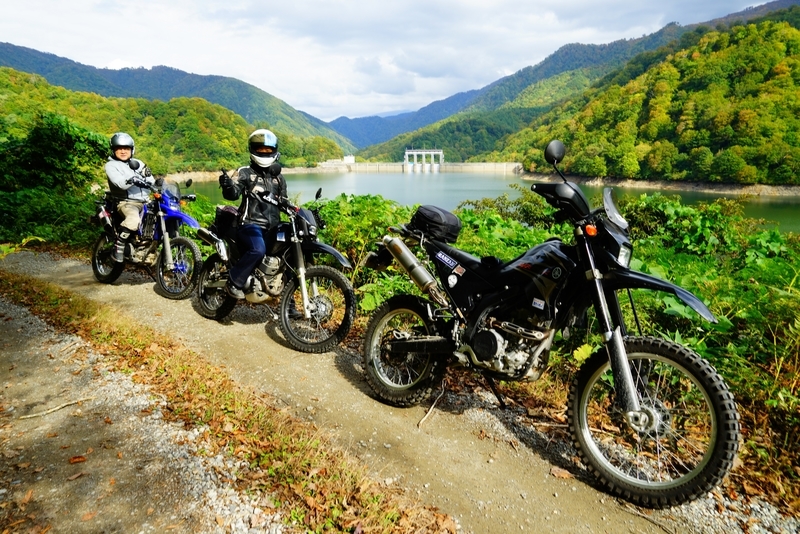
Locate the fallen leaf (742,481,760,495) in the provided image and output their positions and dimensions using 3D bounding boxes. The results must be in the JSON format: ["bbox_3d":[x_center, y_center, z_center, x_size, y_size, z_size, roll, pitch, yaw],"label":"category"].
[{"bbox_3d":[1.546,0.970,2.346,0.055,0.020,0.090,-2,12,-11],"label":"fallen leaf"}]

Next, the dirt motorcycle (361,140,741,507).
[{"bbox_3d":[0.562,0.183,2.812,2.180,1.460,0.840,10,2,42],"label":"dirt motorcycle"}]

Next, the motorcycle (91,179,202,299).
[{"bbox_3d":[-3.064,-0.422,6.318,2.180,1.400,0.820,8,6,32],"label":"motorcycle"}]

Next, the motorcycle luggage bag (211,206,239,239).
[{"bbox_3d":[-1.548,-0.404,4.943,0.290,0.300,0.280,9,6,38],"label":"motorcycle luggage bag"}]

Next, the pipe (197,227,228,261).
[{"bbox_3d":[-1.707,-0.190,4.817,0.540,0.160,0.120,38,32,31],"label":"pipe"}]

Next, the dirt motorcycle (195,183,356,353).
[{"bbox_3d":[-1.171,-0.094,4.643,2.150,1.380,0.820,9,6,38],"label":"dirt motorcycle"}]

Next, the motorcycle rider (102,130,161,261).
[{"bbox_3d":[-3.186,-0.800,6.307,0.700,1.540,0.620,10,15,42],"label":"motorcycle rider"}]

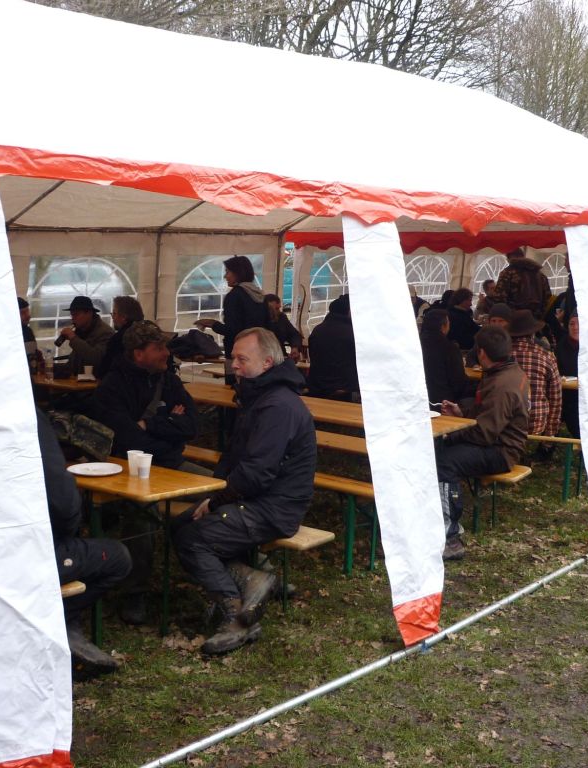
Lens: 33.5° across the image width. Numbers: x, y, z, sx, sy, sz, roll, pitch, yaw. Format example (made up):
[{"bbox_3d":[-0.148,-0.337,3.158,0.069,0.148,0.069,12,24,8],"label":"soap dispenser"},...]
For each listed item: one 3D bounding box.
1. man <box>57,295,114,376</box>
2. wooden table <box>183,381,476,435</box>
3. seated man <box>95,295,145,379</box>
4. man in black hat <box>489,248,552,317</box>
[{"bbox_3d":[-1.891,-0.087,8.542,0.750,1.364,0.550,-4,9,-28],"label":"man"},{"bbox_3d":[0.034,0.530,6.497,2.300,0.770,0.500,7,10,38],"label":"wooden table"},{"bbox_3d":[-1.496,-0.047,8.213,0.750,1.385,0.550,-3,9,-22],"label":"seated man"},{"bbox_3d":[2.324,-0.547,10.117,0.600,1.750,0.420,-3,8,-20],"label":"man in black hat"}]

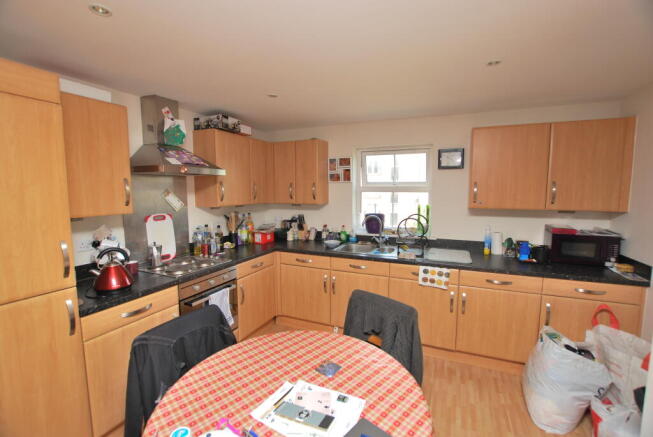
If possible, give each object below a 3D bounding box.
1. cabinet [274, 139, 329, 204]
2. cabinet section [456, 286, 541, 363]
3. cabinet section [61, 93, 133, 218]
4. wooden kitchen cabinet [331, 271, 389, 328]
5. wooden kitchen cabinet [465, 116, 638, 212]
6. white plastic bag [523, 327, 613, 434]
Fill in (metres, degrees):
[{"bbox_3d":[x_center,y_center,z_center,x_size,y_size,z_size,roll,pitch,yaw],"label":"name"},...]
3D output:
[{"bbox_3d":[-0.303,-0.524,3.304,0.591,0.709,0.306,2,5,23],"label":"cabinet"},{"bbox_3d":[1.525,0.863,2.525,0.585,0.596,0.560,2,5,23],"label":"cabinet section"},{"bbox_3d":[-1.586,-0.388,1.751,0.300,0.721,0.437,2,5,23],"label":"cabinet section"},{"bbox_3d":[0.422,0.818,2.964,0.600,0.600,0.520,2,6,23],"label":"wooden kitchen cabinet"},{"bbox_3d":[1.863,-0.438,2.399,1.077,0.713,0.306,2,5,23],"label":"wooden kitchen cabinet"},{"bbox_3d":[1.594,1.058,1.813,0.380,0.585,0.420,-5,7,-43],"label":"white plastic bag"}]

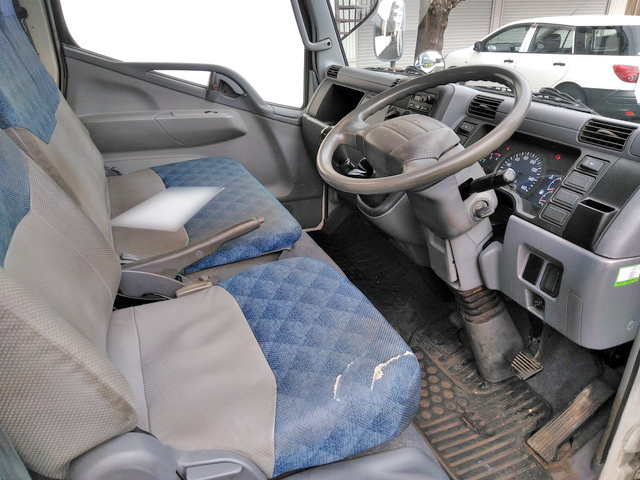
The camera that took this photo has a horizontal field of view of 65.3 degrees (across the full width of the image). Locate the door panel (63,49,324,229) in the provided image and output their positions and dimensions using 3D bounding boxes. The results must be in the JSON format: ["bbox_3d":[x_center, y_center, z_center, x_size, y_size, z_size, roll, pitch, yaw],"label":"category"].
[{"bbox_3d":[-0.432,-0.345,1.994,1.000,0.800,0.120,-11,27,-22],"label":"door panel"}]

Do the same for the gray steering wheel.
[{"bbox_3d":[0.208,-0.213,1.022,0.430,0.090,0.430,-34,34,-8],"label":"gray steering wheel"}]

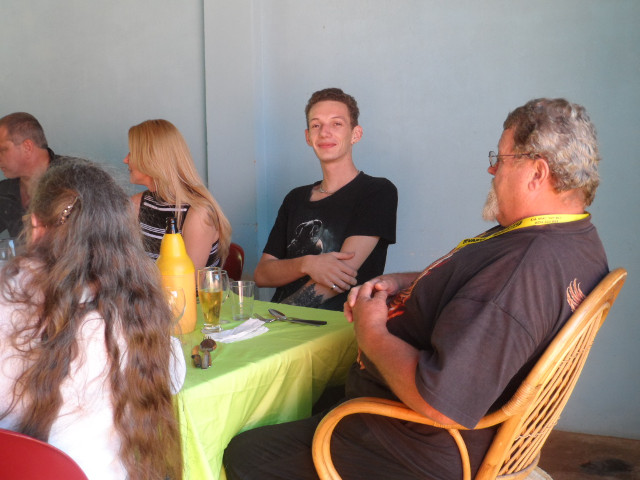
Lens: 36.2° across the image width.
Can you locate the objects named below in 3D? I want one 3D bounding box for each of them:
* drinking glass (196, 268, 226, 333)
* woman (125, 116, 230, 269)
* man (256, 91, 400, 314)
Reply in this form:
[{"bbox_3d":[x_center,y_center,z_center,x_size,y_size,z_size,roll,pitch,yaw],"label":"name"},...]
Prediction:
[{"bbox_3d":[-0.277,0.155,2.492,0.063,0.156,0.063,-1,8,0],"label":"drinking glass"},{"bbox_3d":[-0.688,0.224,3.379,0.450,1.270,0.750,6,11,38],"label":"woman"},{"bbox_3d":[-0.083,0.220,3.036,0.520,1.360,0.780,4,10,27],"label":"man"}]

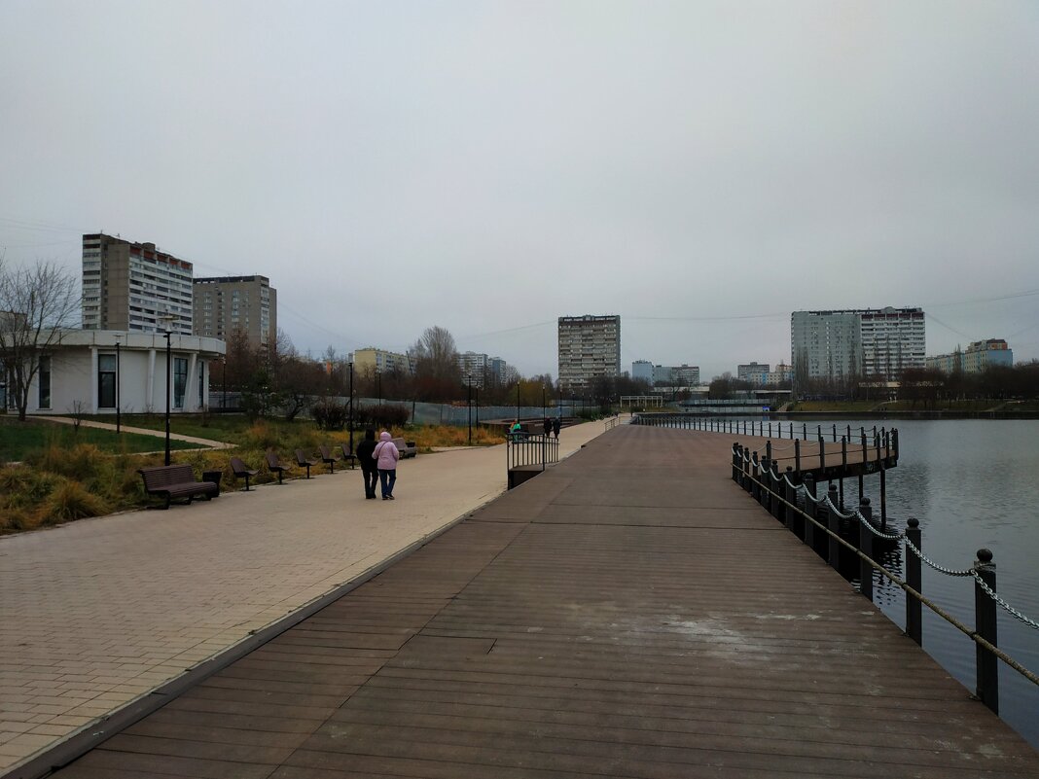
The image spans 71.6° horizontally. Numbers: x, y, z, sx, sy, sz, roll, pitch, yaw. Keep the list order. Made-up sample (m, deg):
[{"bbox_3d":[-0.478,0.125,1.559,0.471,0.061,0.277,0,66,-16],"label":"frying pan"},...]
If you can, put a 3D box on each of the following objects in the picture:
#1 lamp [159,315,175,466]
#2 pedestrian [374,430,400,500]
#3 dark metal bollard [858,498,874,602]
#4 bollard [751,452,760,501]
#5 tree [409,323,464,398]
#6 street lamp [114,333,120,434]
[{"bbox_3d":[-9.706,0.375,19.912,0.520,4.800,0.520,0,-2,10],"label":"lamp"},{"bbox_3d":[-3.297,1.871,17.819,0.600,1.690,0.420,0,-2,8],"label":"pedestrian"},{"bbox_3d":[3.140,1.441,6.529,0.090,0.900,0.090,0,-2,11],"label":"dark metal bollard"},{"bbox_3d":[4.496,1.645,13.723,0.090,0.900,0.090,0,-2,11],"label":"bollard"},{"bbox_3d":[-15.594,-2.955,135.309,9.500,18.000,9.500,0,-2,0],"label":"tree"},{"bbox_3d":[-19.483,-0.233,35.068,0.520,4.770,0.520,0,-2,10],"label":"street lamp"}]

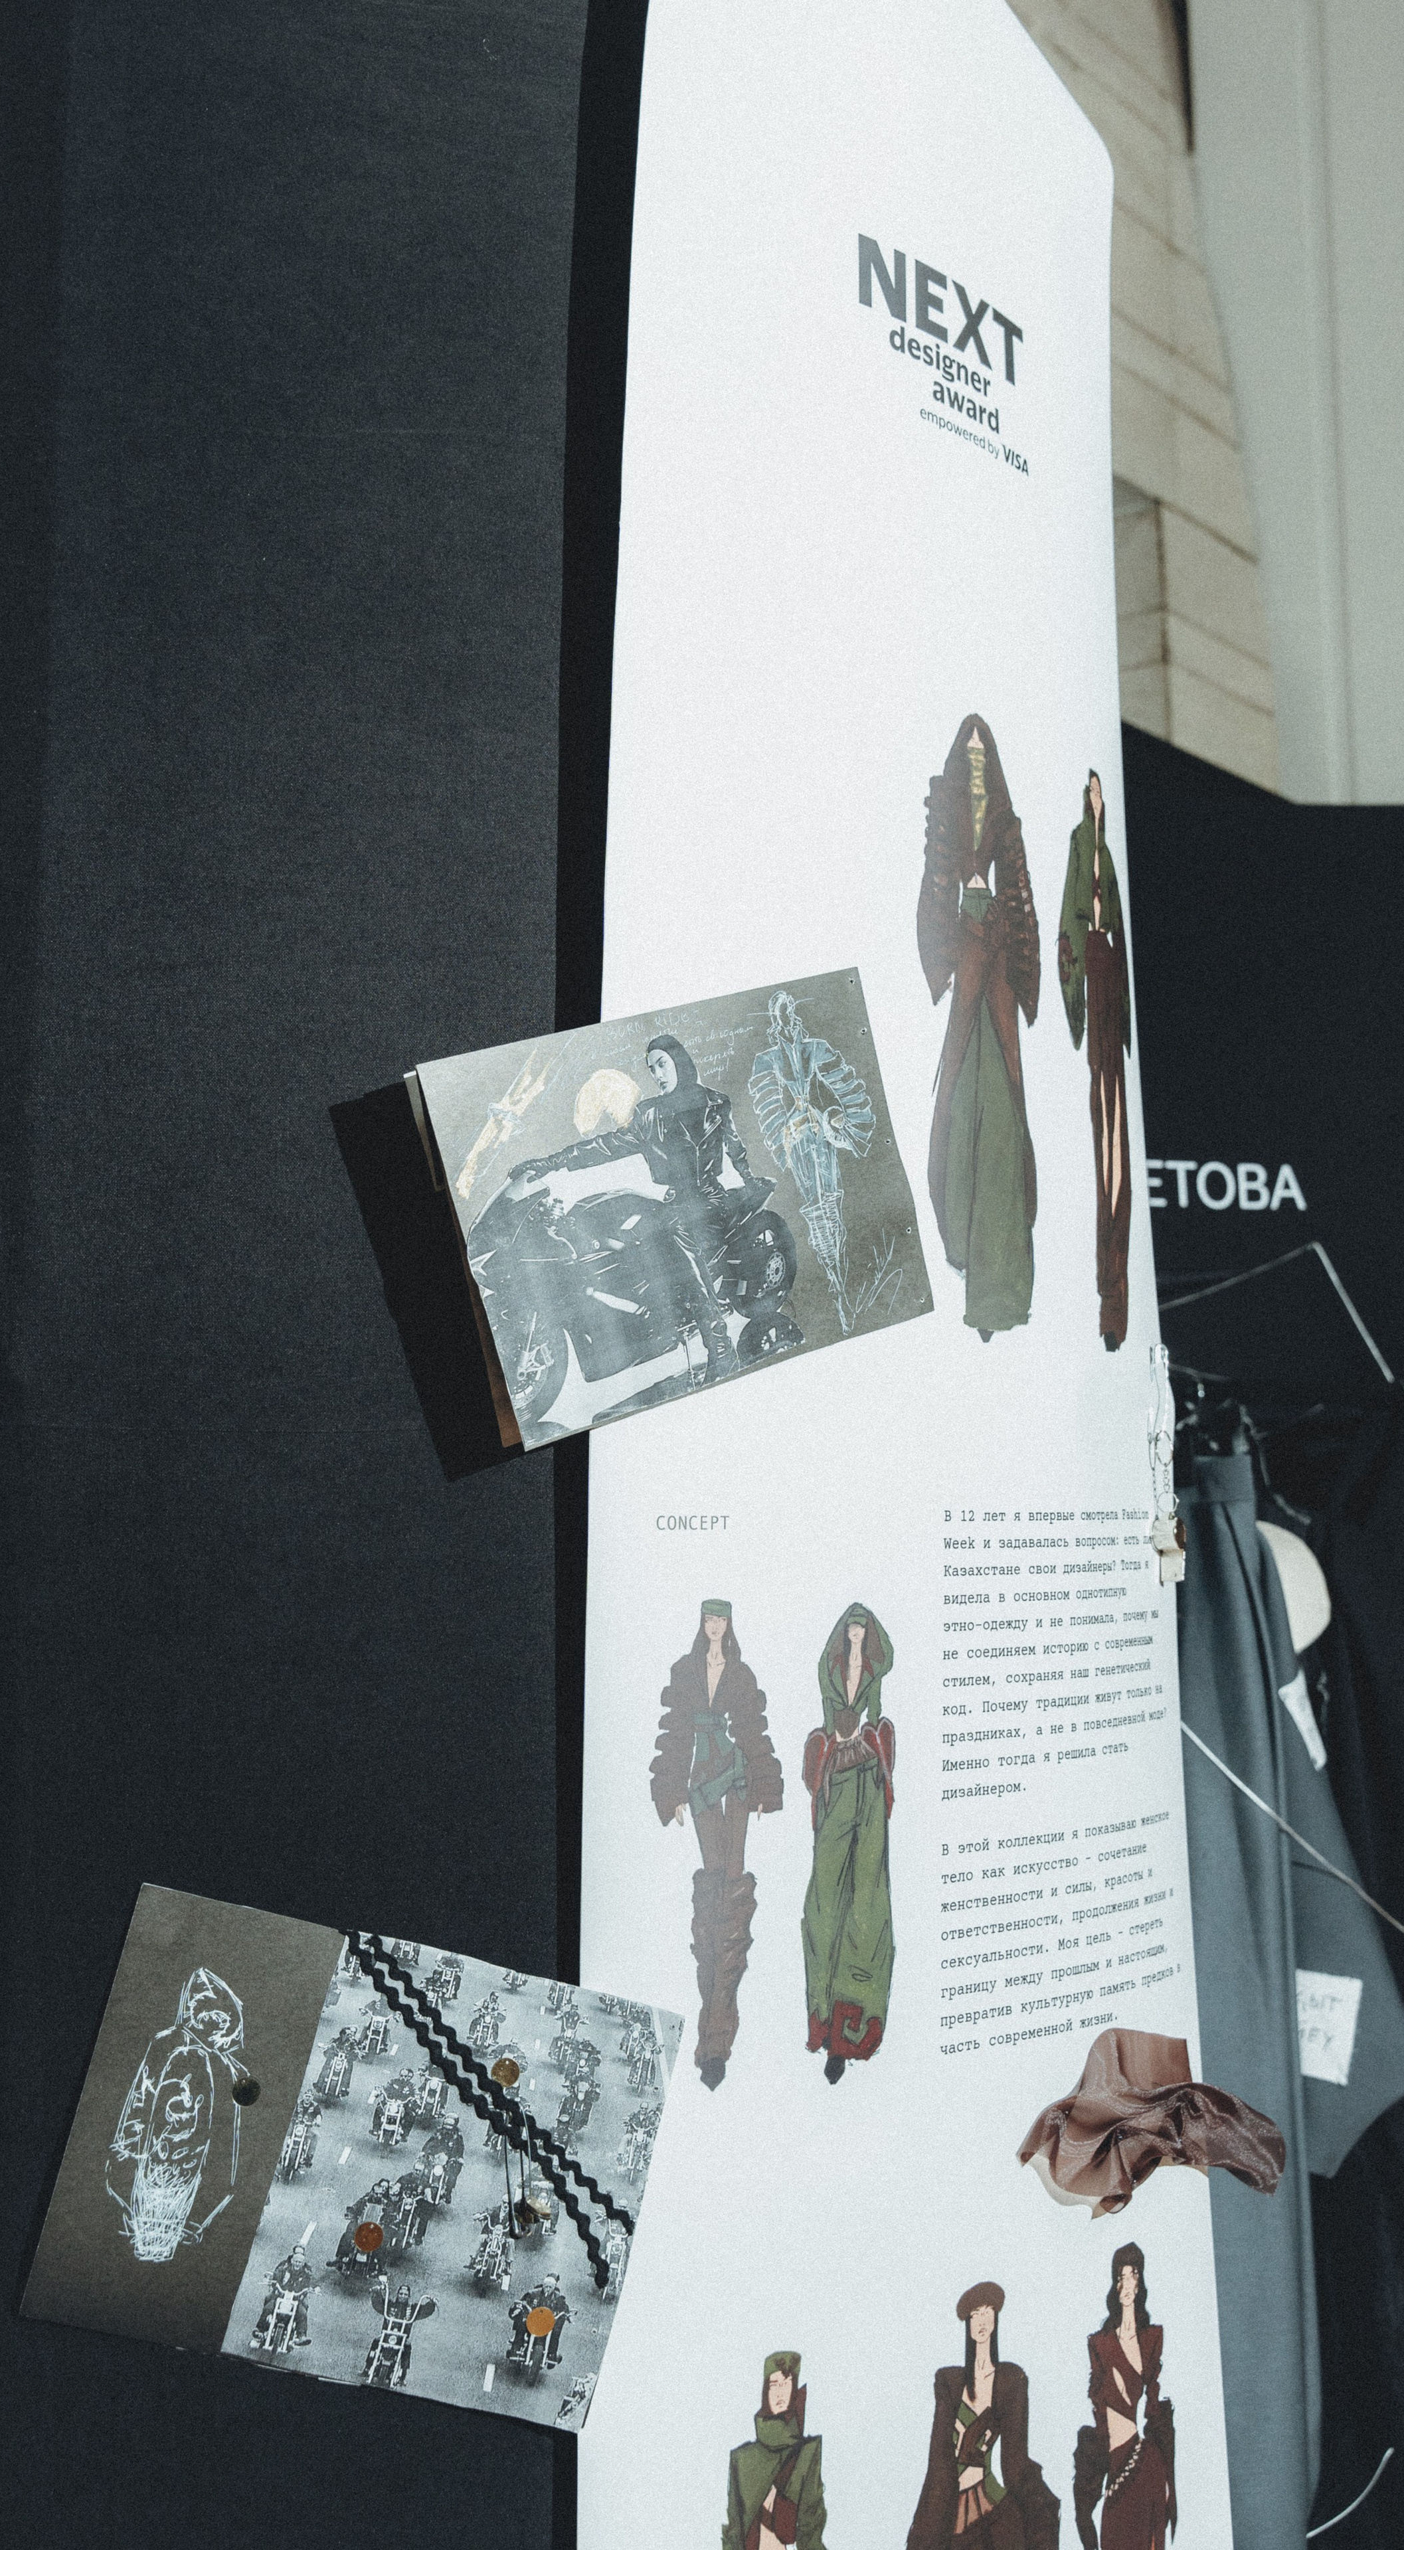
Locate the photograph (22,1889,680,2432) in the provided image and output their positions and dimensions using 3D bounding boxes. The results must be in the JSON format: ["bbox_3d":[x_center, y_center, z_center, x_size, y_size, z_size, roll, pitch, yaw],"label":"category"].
[{"bbox_3d":[-0.172,0.454,1.161,0.293,0.213,0.010,18,-9,-12],"label":"photograph"}]

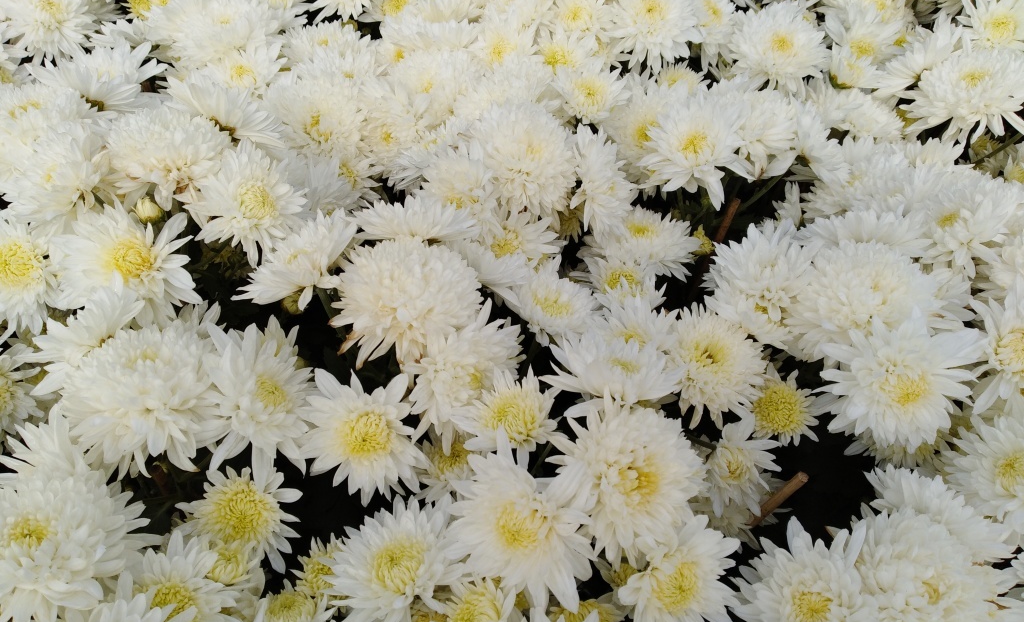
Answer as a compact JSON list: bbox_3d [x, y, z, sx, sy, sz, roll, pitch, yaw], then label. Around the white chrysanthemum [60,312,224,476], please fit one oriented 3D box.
[{"bbox_3d":[-0.267,0.060,0.555,0.112,0.068,0.112,2,44,-2],"label":"white chrysanthemum"}]

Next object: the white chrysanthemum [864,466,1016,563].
[{"bbox_3d":[0.245,0.123,0.440,0.081,0.042,0.081,30,37,32],"label":"white chrysanthemum"}]

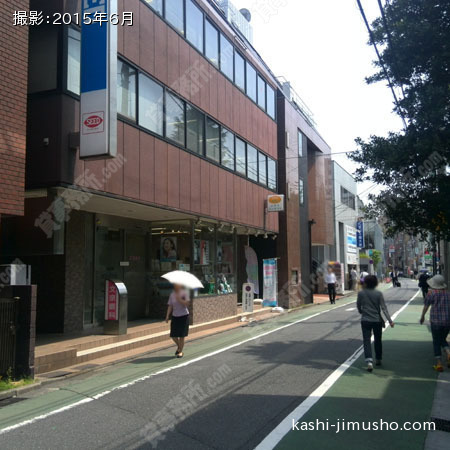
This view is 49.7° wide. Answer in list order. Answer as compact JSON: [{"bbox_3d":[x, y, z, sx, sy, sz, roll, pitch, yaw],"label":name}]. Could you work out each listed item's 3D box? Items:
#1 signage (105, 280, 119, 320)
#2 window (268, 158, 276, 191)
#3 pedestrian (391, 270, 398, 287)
[{"bbox_3d":[-2.426,1.618,10.400,0.350,0.870,0.100,-3,-5,23],"label":"signage"},{"bbox_3d":[2.011,-2.132,20.570,0.100,1.230,1.114,-3,-5,23],"label":"window"},{"bbox_3d":[15.386,4.796,44.000,0.520,1.700,0.380,-3,-6,23],"label":"pedestrian"}]

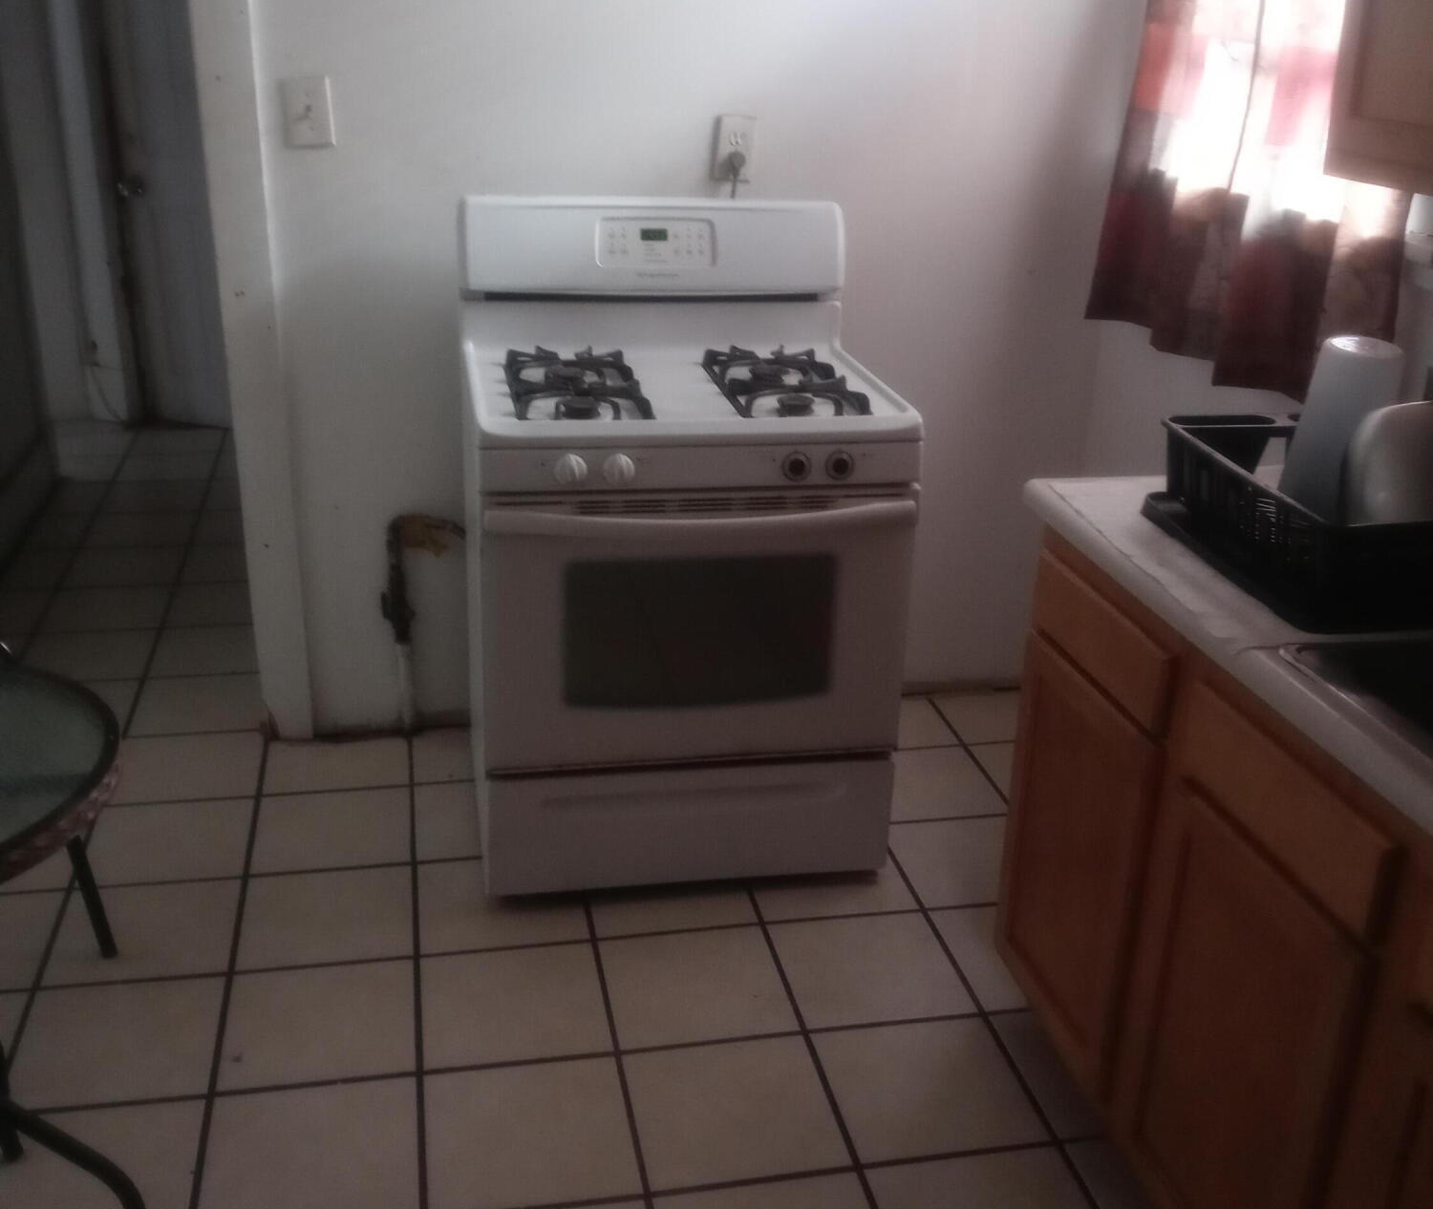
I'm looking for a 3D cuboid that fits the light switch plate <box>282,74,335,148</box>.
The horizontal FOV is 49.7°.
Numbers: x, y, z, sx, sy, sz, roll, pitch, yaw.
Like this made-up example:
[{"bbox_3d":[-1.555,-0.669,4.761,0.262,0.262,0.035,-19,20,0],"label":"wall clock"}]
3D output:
[{"bbox_3d":[-0.787,-0.947,2.973,0.083,0.124,0.016,-7,24,-11],"label":"light switch plate"}]

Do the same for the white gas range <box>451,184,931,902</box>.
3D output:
[{"bbox_3d":[-0.081,-0.115,2.970,0.760,1.184,0.710,-2,23,-9],"label":"white gas range"}]

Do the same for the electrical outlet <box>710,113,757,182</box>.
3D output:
[{"bbox_3d":[0.036,-0.937,3.177,0.080,0.124,0.018,0,22,-14],"label":"electrical outlet"}]

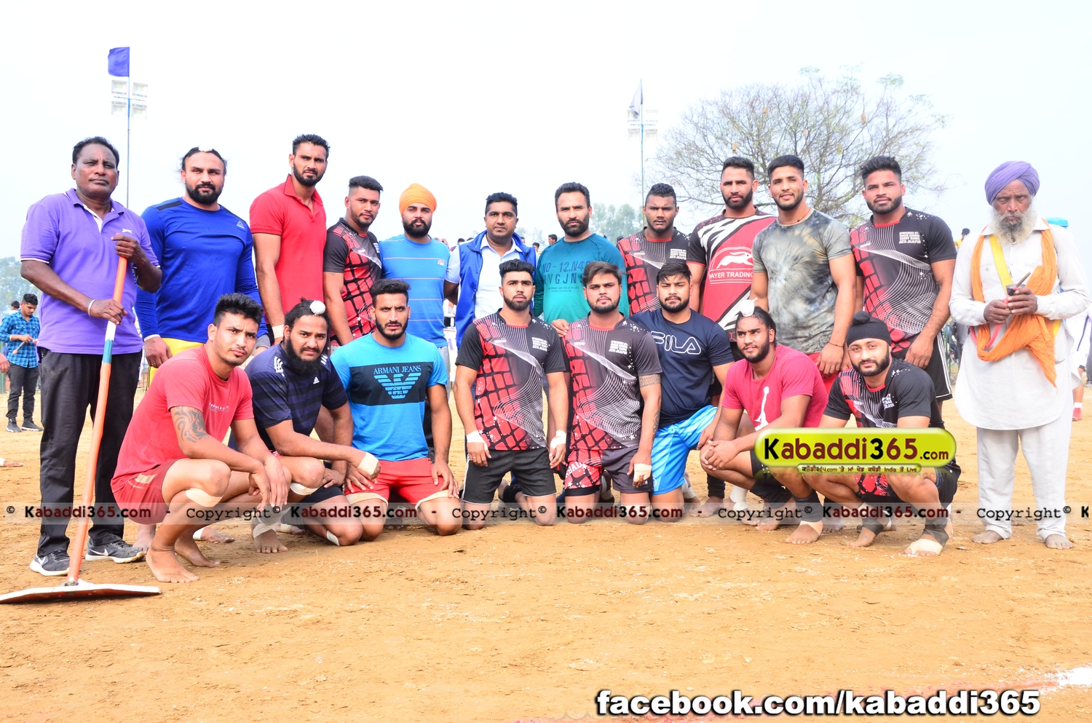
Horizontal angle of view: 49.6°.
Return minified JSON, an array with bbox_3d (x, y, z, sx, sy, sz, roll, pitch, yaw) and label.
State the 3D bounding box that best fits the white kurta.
[{"bbox_3d":[2.145,-0.163,5.360,0.580,0.950,0.370,1,2,23],"label":"white kurta"}]

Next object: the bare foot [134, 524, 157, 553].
[{"bbox_3d":[-1.820,0.790,5.360,0.100,0.110,0.260,0,0,-5],"label":"bare foot"}]

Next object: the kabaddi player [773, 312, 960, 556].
[{"bbox_3d":[1.430,0.300,5.220,0.680,1.030,0.700,-1,0,30],"label":"kabaddi player"}]

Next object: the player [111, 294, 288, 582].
[{"bbox_3d":[-1.410,0.290,4.800,0.740,1.110,0.580,-1,0,37],"label":"player"}]

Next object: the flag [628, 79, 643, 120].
[{"bbox_3d":[3.210,-9.420,42.500,0.520,1.400,0.250,0,0,-12],"label":"flag"}]

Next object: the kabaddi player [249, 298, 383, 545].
[{"bbox_3d":[-1.083,0.262,5.520,0.540,1.110,0.680,-1,2,-34],"label":"kabaddi player"}]

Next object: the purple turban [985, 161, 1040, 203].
[{"bbox_3d":[2.054,-0.789,5.200,0.235,0.190,0.260,0,0,20],"label":"purple turban"}]

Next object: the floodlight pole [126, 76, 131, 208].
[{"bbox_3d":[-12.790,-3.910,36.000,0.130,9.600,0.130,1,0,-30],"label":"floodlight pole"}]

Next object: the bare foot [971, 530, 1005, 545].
[{"bbox_3d":[2.000,0.757,5.290,0.240,0.085,0.100,0,0,-42],"label":"bare foot"}]

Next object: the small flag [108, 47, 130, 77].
[{"bbox_3d":[-13.040,-9.140,36.000,0.670,0.930,0.150,0,0,-12],"label":"small flag"}]

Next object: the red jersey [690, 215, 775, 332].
[{"bbox_3d":[0.974,-0.432,5.950,0.520,0.690,0.300,0,0,7],"label":"red jersey"}]

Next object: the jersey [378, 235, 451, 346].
[{"bbox_3d":[-0.698,-0.370,6.250,0.460,0.620,0.270,0,0,-12],"label":"jersey"}]

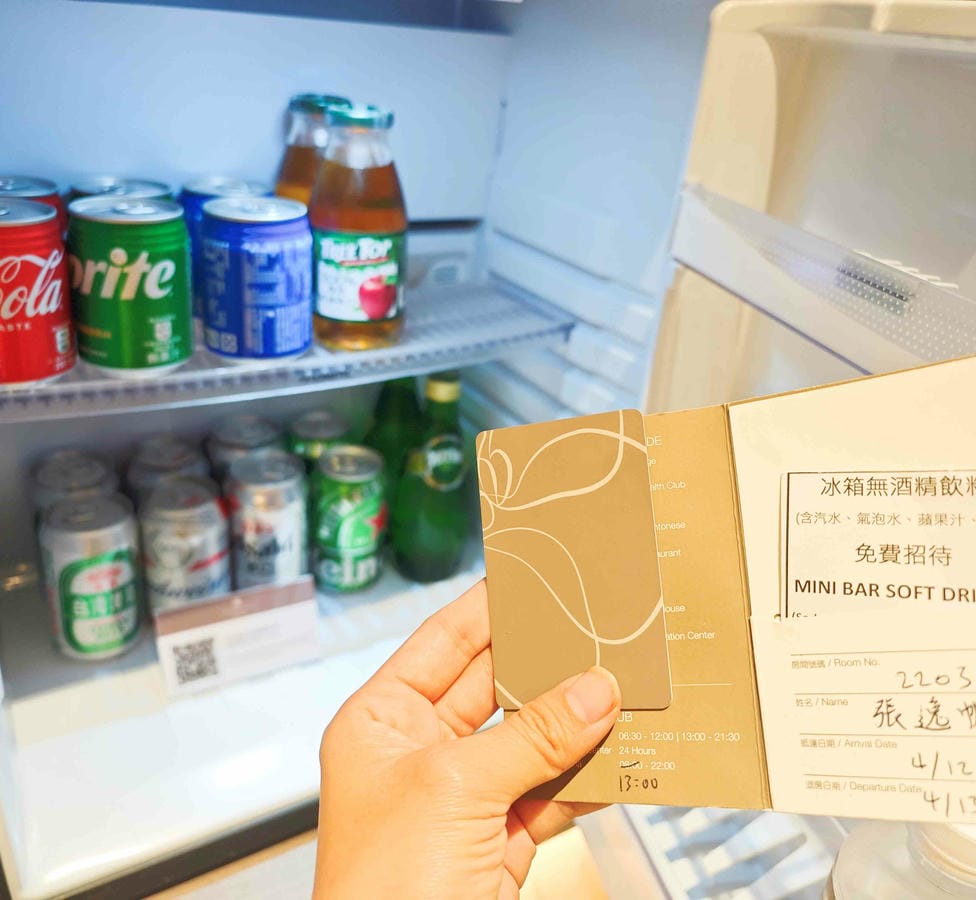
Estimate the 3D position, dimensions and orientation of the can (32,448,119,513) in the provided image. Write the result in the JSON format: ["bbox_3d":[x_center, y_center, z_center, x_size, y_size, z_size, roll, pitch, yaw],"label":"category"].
[{"bbox_3d":[-0.339,0.069,0.663,0.066,0.120,0.066,-12,34,-33],"label":"can"}]

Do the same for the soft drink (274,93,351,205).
[{"bbox_3d":[-0.125,-0.180,0.592,0.065,0.154,0.065,1,28,-12],"label":"soft drink"}]

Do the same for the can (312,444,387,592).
[{"bbox_3d":[-0.125,0.066,0.724,0.066,0.120,0.066,6,28,-3],"label":"can"}]

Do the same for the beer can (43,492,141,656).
[{"bbox_3d":[-0.304,0.099,0.617,0.066,0.120,0.066,6,28,-3],"label":"beer can"}]

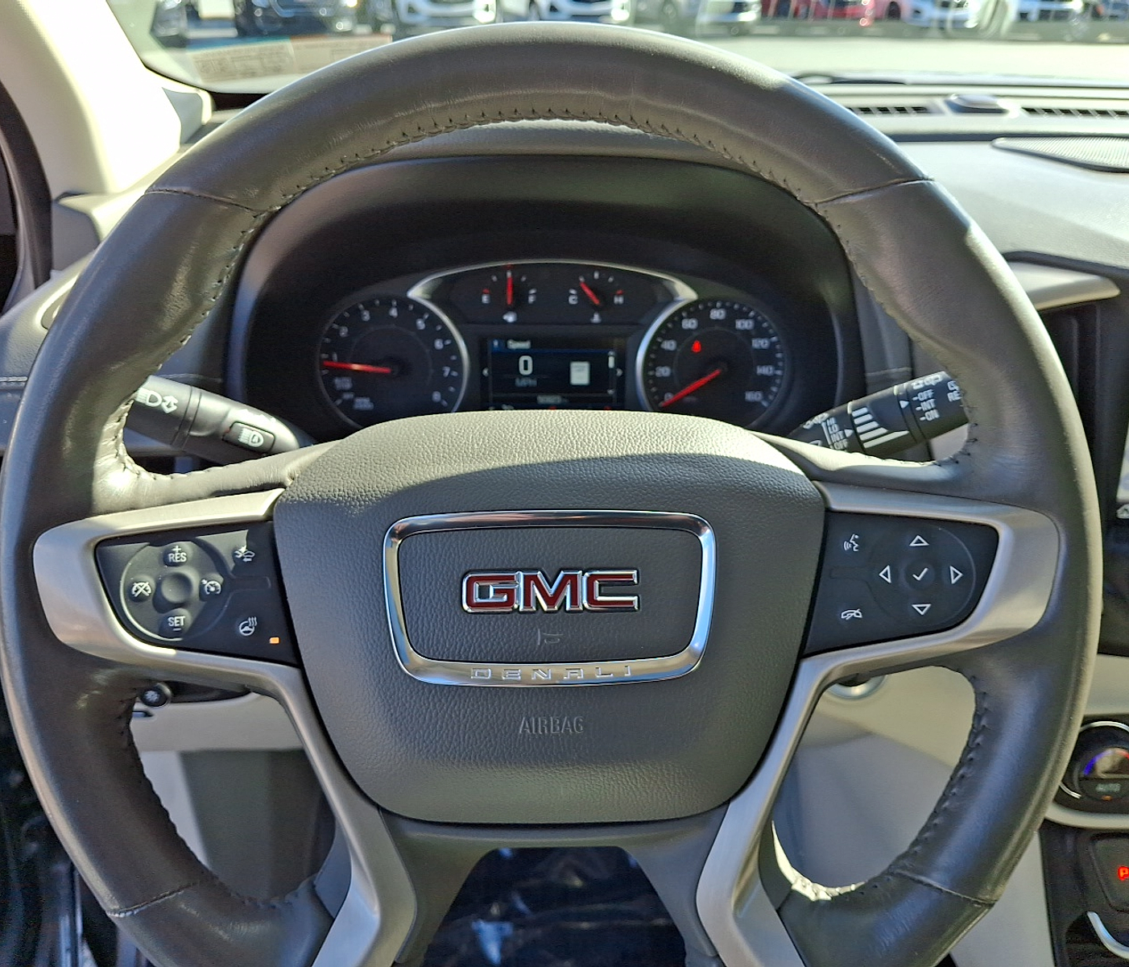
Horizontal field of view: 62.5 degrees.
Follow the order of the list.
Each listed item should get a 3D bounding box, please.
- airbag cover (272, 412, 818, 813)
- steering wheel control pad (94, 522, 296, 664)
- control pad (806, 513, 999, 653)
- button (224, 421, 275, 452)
[{"bbox_3d":[-0.006,0.047,0.344,0.198,0.147,0.045,-1,3,0],"label":"airbag cover"},{"bbox_3d":[-0.133,0.040,0.335,0.071,0.049,0.015,-1,3,-7],"label":"steering wheel control pad"},{"bbox_3d":[0.122,0.036,0.335,0.068,0.049,0.015,0,3,7],"label":"control pad"},{"bbox_3d":[-0.134,-0.020,0.395,0.019,0.009,0.005,16,-6,-3],"label":"button"}]

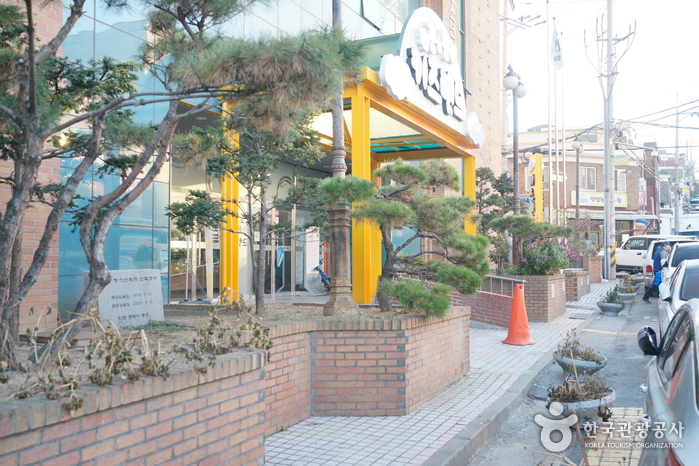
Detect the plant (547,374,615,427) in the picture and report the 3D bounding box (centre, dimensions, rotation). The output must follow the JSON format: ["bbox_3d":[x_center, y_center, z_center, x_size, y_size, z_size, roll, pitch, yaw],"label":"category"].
[{"bbox_3d":[2.210,1.607,6.500,0.660,0.490,0.660,-1,-3,25],"label":"plant"}]

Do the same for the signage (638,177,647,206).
[{"bbox_3d":[15.107,-2.112,35.000,0.450,1.450,0.180,-1,-3,14],"label":"signage"}]

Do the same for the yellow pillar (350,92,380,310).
[{"bbox_3d":[0.166,-0.362,9.583,0.200,3.140,0.210,-1,-3,25],"label":"yellow pillar"}]

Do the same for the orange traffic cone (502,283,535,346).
[{"bbox_3d":[2.674,1.293,10.750,0.530,0.950,0.530,0,-2,0],"label":"orange traffic cone"}]

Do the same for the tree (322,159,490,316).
[{"bbox_3d":[0.618,0.044,7.500,1.780,1.700,1.500,0,-2,0],"label":"tree"}]

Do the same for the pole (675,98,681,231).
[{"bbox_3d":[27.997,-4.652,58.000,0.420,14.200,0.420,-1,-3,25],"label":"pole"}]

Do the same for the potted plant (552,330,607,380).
[{"bbox_3d":[2.759,1.475,8.150,0.660,0.600,0.660,-1,-3,25],"label":"potted plant"}]

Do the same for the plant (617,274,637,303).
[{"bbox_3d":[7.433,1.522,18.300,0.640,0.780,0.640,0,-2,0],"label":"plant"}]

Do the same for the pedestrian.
[{"bbox_3d":[8.268,1.058,18.300,0.700,1.660,0.520,1,-3,-18],"label":"pedestrian"}]

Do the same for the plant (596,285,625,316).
[{"bbox_3d":[5.981,1.550,15.600,0.660,0.720,0.660,-1,-3,25],"label":"plant"}]

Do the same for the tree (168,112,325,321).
[{"bbox_3d":[-1.122,-0.234,7.400,1.740,2.250,1.600,0,-2,0],"label":"tree"}]

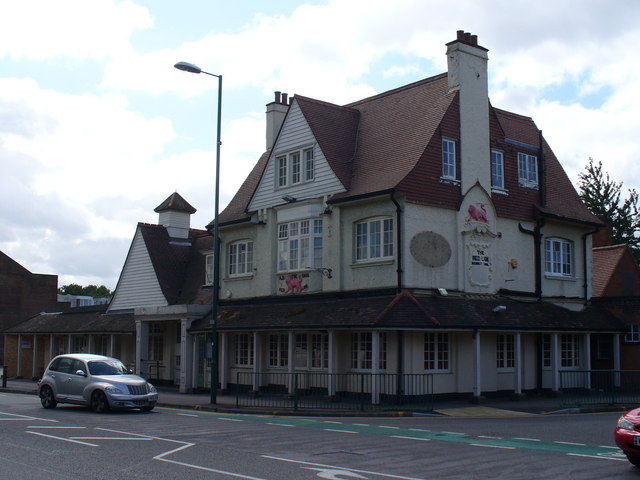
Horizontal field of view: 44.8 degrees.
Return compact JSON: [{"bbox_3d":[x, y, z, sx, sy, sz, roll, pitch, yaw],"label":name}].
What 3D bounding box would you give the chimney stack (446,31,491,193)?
[{"bbox_3d":[5.500,-4.666,28.630,1.666,6.180,0.612,6,-10,-38],"label":"chimney stack"}]

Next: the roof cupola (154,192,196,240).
[{"bbox_3d":[-7.200,-1.198,38.911,1.546,2.478,1.546,7,-10,-41],"label":"roof cupola"}]

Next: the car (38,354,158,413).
[{"bbox_3d":[-6.496,4.173,22.825,4.290,1.600,1.720,-6,-10,38],"label":"car"}]

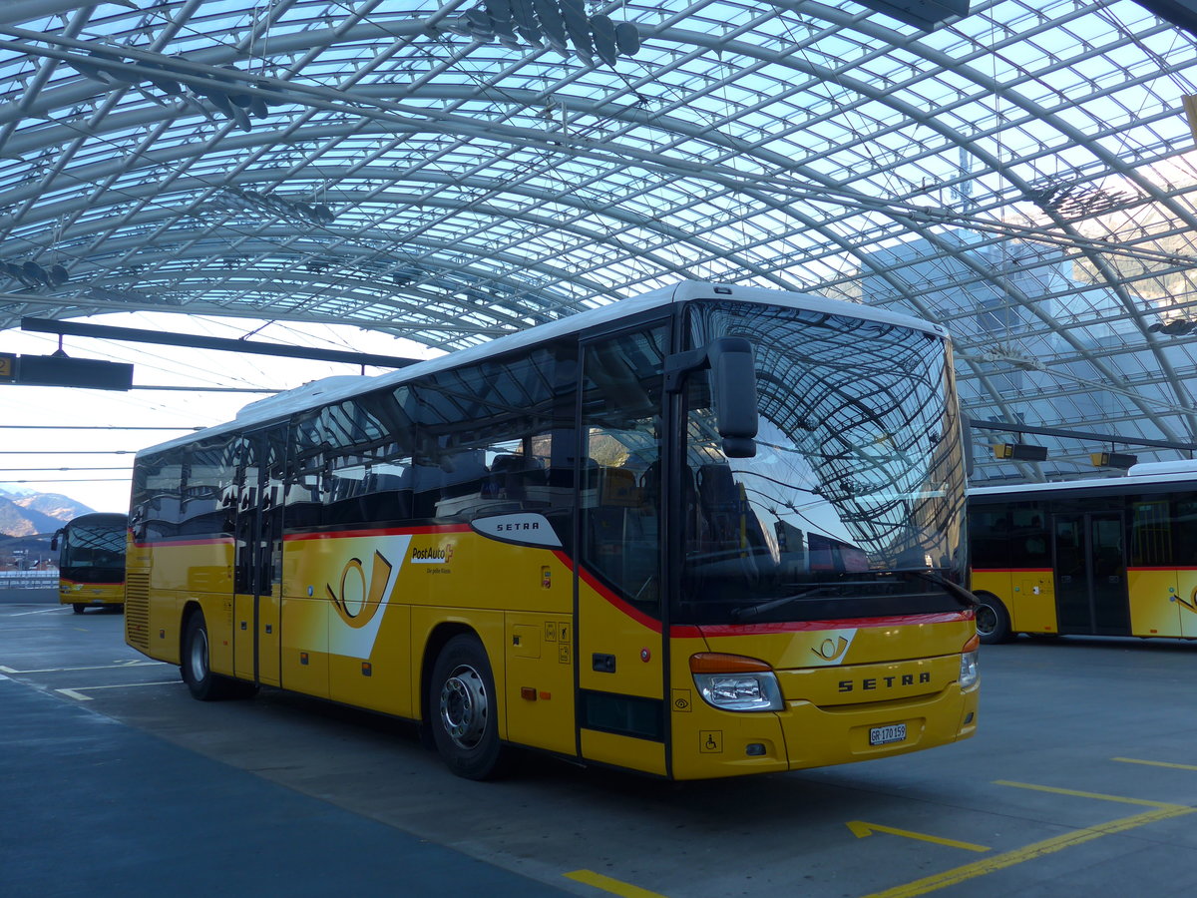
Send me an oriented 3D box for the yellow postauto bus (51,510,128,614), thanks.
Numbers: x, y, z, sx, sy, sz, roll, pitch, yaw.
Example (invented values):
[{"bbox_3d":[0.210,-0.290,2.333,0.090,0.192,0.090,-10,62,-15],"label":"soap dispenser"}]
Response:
[{"bbox_3d":[-18.973,4.612,47.153,2.550,3.580,12.400,1,-6,-14],"label":"yellow postauto bus"}]

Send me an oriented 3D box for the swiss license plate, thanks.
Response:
[{"bbox_3d":[1.666,1.646,6.772,0.305,0.095,0.020,3,-7,-36],"label":"swiss license plate"}]

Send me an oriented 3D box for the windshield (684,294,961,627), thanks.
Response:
[{"bbox_3d":[1.526,0.119,7.096,2.420,1.780,0.400,3,-7,-36],"label":"windshield"}]

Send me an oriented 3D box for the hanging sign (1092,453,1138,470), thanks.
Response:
[{"bbox_3d":[15.411,0.387,35.092,2.000,0.410,0.380,3,-7,-37],"label":"hanging sign"}]

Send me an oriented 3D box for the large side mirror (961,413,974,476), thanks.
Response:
[{"bbox_3d":[2.490,-0.020,8.243,0.250,0.470,0.170,3,-7,-36],"label":"large side mirror"}]

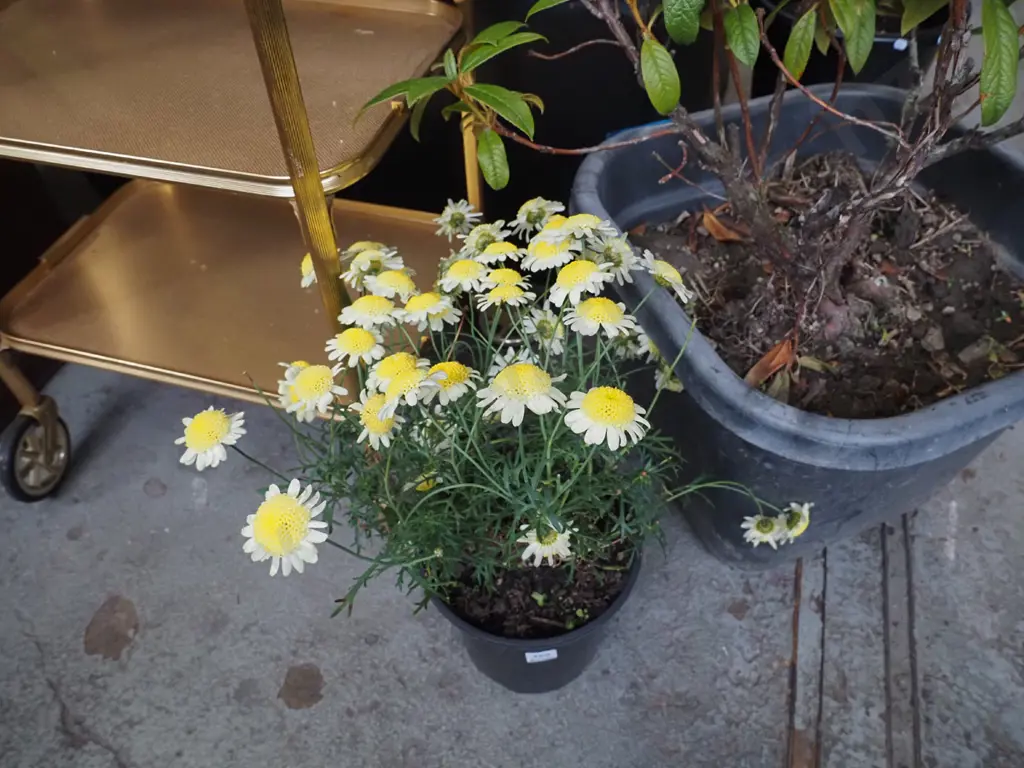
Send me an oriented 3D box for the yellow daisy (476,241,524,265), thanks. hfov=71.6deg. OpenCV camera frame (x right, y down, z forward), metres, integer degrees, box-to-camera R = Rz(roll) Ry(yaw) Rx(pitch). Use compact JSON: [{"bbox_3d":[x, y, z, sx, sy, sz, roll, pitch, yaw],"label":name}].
[{"bbox_3d":[-0.011,-0.132,0.710,0.049,0.019,0.049,-7,27,4],"label":"yellow daisy"}]

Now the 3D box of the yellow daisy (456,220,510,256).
[{"bbox_3d":[-0.027,-0.148,0.725,0.055,0.055,0.023,-16,62,-13],"label":"yellow daisy"}]

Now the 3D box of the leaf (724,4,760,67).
[{"bbox_3d":[0.227,-0.343,0.700,0.034,0.057,0.013,-12,21,9],"label":"leaf"}]

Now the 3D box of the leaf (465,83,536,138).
[{"bbox_3d":[-0.008,-0.223,0.573,0.075,0.014,0.027,41,58,16],"label":"leaf"}]

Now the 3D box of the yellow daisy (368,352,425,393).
[{"bbox_3d":[-0.104,-0.009,0.645,0.054,0.022,0.054,-11,36,8],"label":"yellow daisy"}]

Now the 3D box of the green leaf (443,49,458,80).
[{"bbox_3d":[-0.050,-0.266,0.590,0.013,0.009,0.041,-9,61,-2],"label":"green leaf"}]

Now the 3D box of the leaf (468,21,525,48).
[{"bbox_3d":[-0.014,-0.303,0.615,0.072,0.013,0.025,-36,54,-28],"label":"leaf"}]

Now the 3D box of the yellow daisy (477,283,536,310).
[{"bbox_3d":[-0.005,-0.082,0.675,0.055,0.020,0.055,-3,25,0],"label":"yellow daisy"}]

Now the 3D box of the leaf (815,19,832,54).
[{"bbox_3d":[0.332,-0.373,0.755,0.022,0.044,0.011,-4,13,1],"label":"leaf"}]

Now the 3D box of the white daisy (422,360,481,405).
[{"bbox_3d":[-0.055,-0.001,0.645,0.053,0.022,0.053,0,40,-3],"label":"white daisy"}]

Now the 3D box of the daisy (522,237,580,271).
[{"bbox_3d":[0.036,-0.125,0.680,0.056,0.021,0.056,-13,30,10],"label":"daisy"}]

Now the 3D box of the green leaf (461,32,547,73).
[{"bbox_3d":[-0.005,-0.281,0.599,0.083,0.015,0.026,-26,49,-19],"label":"green leaf"}]

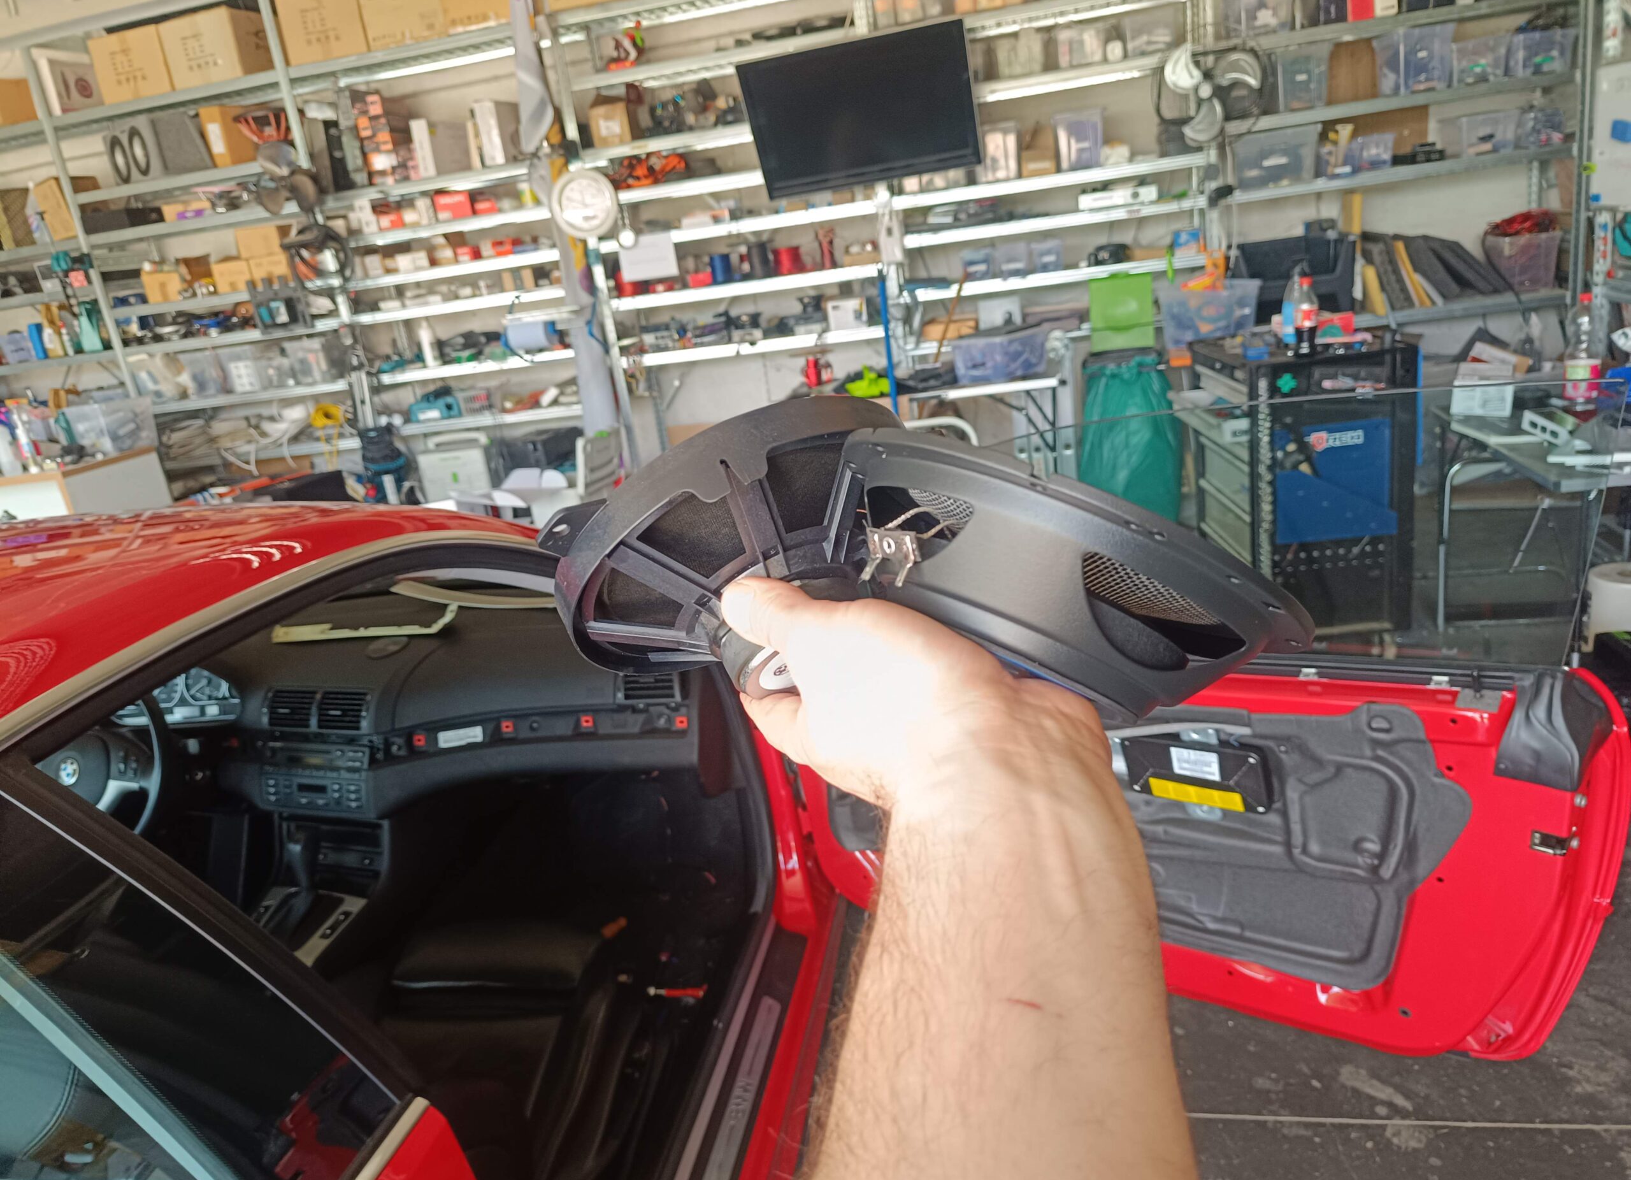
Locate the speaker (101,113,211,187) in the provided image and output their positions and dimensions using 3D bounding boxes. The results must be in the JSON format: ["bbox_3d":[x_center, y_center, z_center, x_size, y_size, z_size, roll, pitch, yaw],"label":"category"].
[{"bbox_3d":[-3.349,-2.204,5.761,0.480,0.290,0.250,5,21,37],"label":"speaker"}]

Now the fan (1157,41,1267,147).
[{"bbox_3d":[1.450,-1.813,4.130,0.365,0.370,0.200,-4,17,15],"label":"fan"}]

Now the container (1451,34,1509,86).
[{"bbox_3d":[2.317,-1.862,4.011,0.176,0.129,0.260,-4,18,13],"label":"container"}]

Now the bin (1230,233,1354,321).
[{"bbox_3d":[1.975,-1.304,4.736,0.446,0.315,0.340,-4,17,15],"label":"bin"}]

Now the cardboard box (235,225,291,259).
[{"bbox_3d":[-2.411,-1.542,4.995,0.208,0.122,0.140,-4,18,13],"label":"cardboard box"}]

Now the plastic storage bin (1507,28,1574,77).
[{"bbox_3d":[2.518,-1.871,3.968,0.171,0.129,0.260,-4,18,13],"label":"plastic storage bin"}]

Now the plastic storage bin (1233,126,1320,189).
[{"bbox_3d":[1.846,-1.735,4.569,0.303,0.203,0.280,-4,17,15],"label":"plastic storage bin"}]

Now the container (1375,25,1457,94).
[{"bbox_3d":[2.326,-2.036,4.398,0.184,0.226,0.380,-4,17,15],"label":"container"}]

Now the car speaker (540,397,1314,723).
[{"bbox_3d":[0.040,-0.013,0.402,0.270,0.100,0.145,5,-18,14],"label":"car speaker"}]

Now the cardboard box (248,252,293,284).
[{"bbox_3d":[-2.659,-1.579,5.635,0.206,0.150,0.150,-4,17,15],"label":"cardboard box"}]

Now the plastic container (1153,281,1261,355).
[{"bbox_3d":[1.395,-0.975,4.013,0.360,0.200,0.260,-2,18,19],"label":"plastic container"}]

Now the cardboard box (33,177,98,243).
[{"bbox_3d":[-3.849,-1.963,5.878,0.270,0.296,0.200,5,21,39],"label":"cardboard box"}]

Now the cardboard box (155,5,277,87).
[{"bbox_3d":[-2.529,-2.306,4.876,0.337,0.261,0.360,-4,18,13],"label":"cardboard box"}]

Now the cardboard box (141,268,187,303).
[{"bbox_3d":[-2.912,-1.392,5.151,0.192,0.132,0.150,-4,18,13],"label":"cardboard box"}]

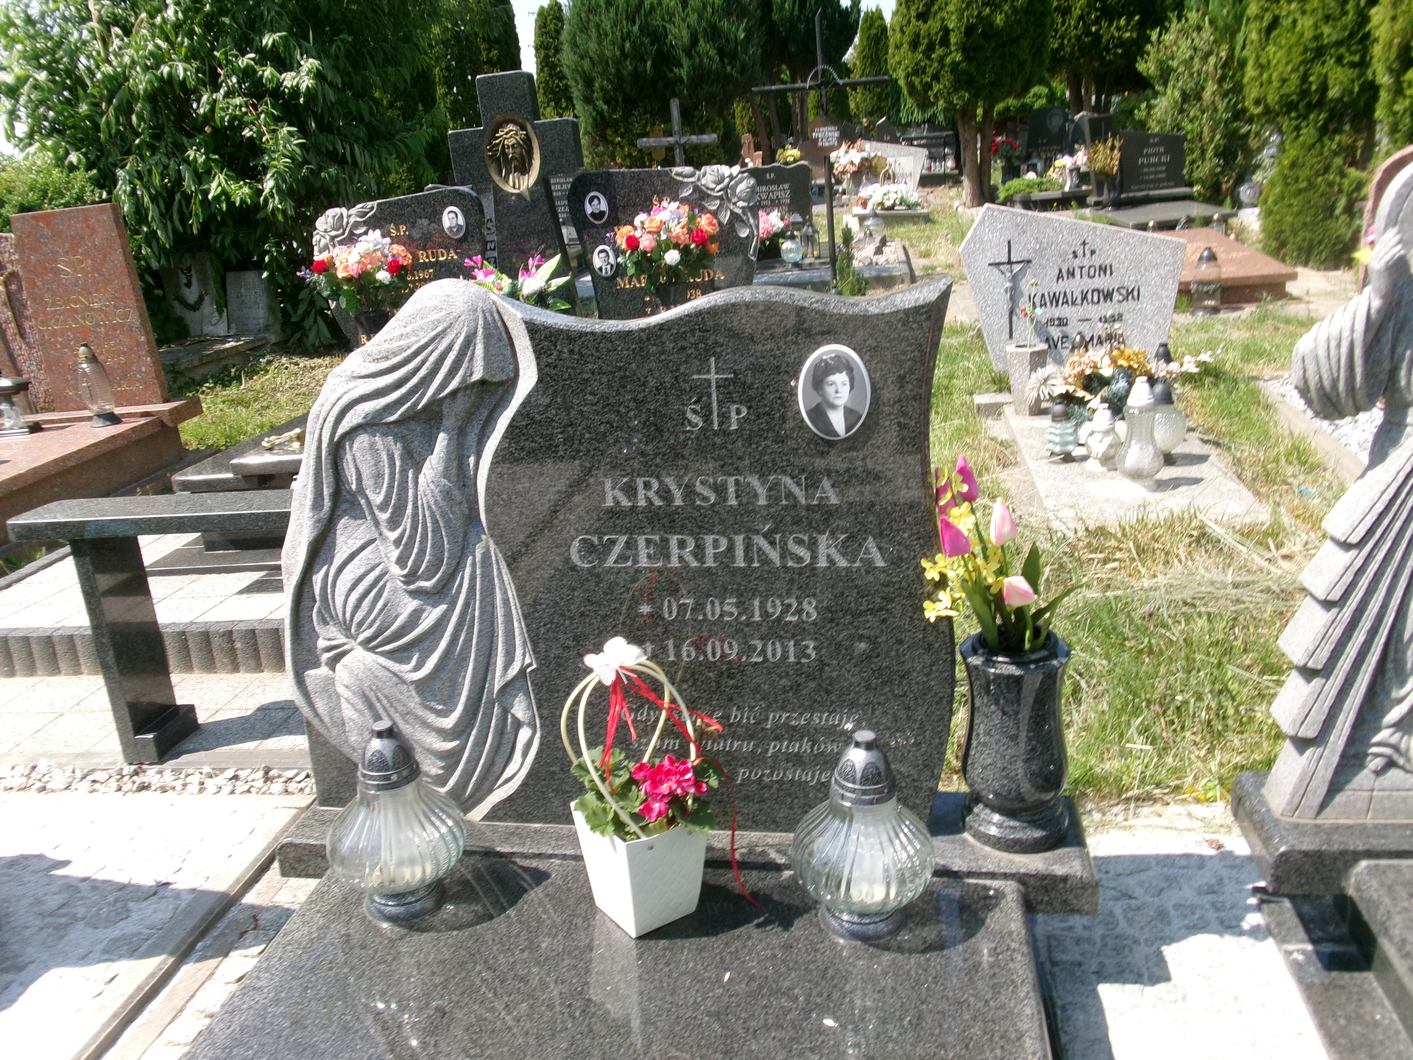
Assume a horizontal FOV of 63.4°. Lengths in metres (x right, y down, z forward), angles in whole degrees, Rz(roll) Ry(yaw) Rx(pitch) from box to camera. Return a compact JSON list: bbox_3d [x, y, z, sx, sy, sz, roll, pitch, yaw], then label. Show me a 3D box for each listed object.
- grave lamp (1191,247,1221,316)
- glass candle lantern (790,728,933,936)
[{"bbox_3d":[2.797,-1.391,6.400,0.165,0.360,0.165,0,18,9],"label":"grave lamp"},{"bbox_3d":[0.199,0.388,1.470,0.182,0.283,0.182,0,18,9],"label":"glass candle lantern"}]

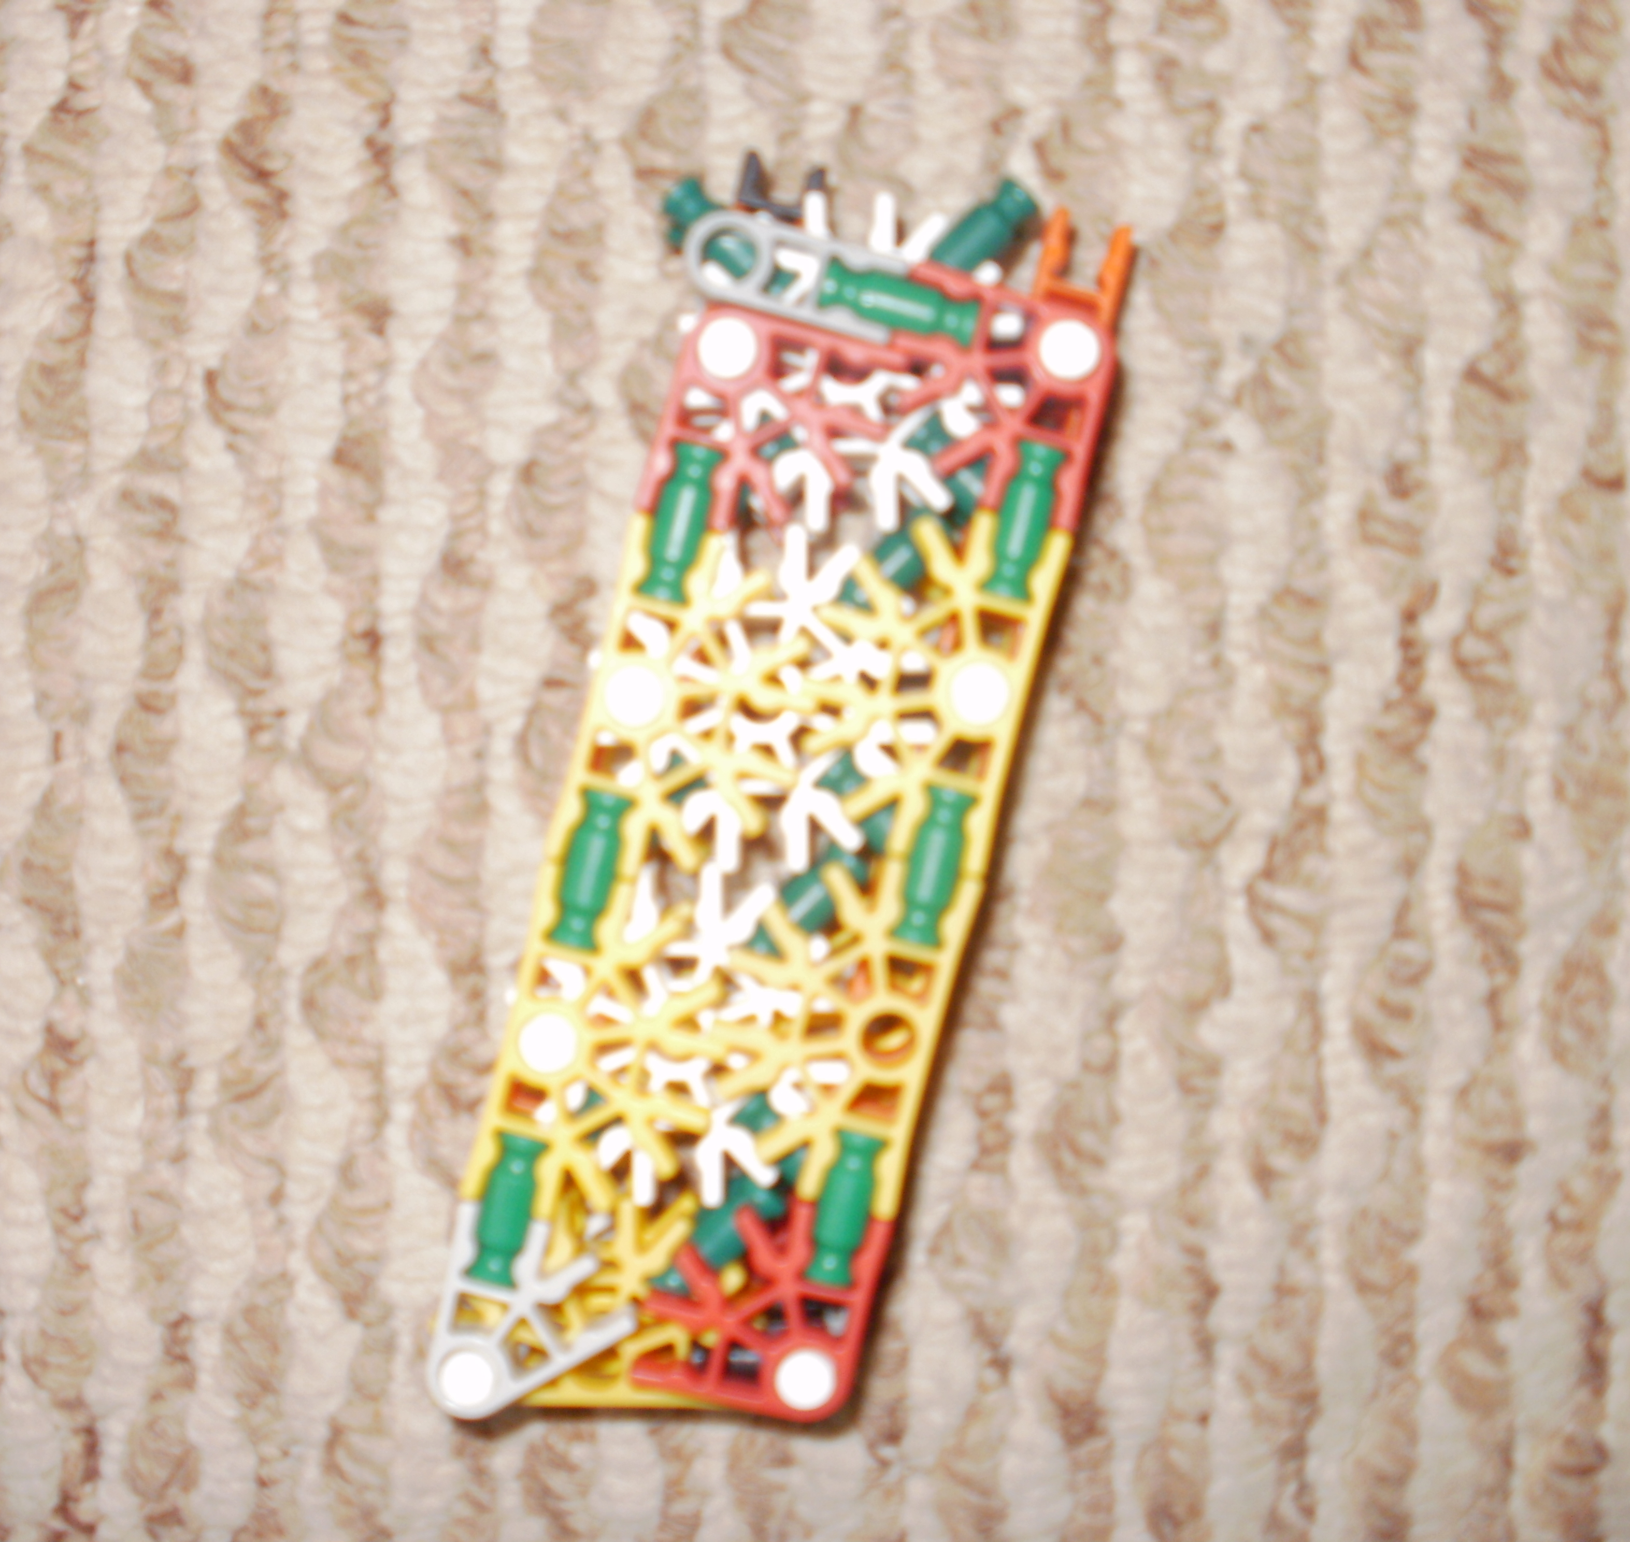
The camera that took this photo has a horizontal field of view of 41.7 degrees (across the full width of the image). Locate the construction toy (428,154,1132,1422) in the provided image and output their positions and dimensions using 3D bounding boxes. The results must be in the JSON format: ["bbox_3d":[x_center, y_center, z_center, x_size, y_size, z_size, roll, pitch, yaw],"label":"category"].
[{"bbox_3d":[-0.006,0.003,0.238,0.050,0.033,0.142,14,90,0],"label":"construction toy"}]

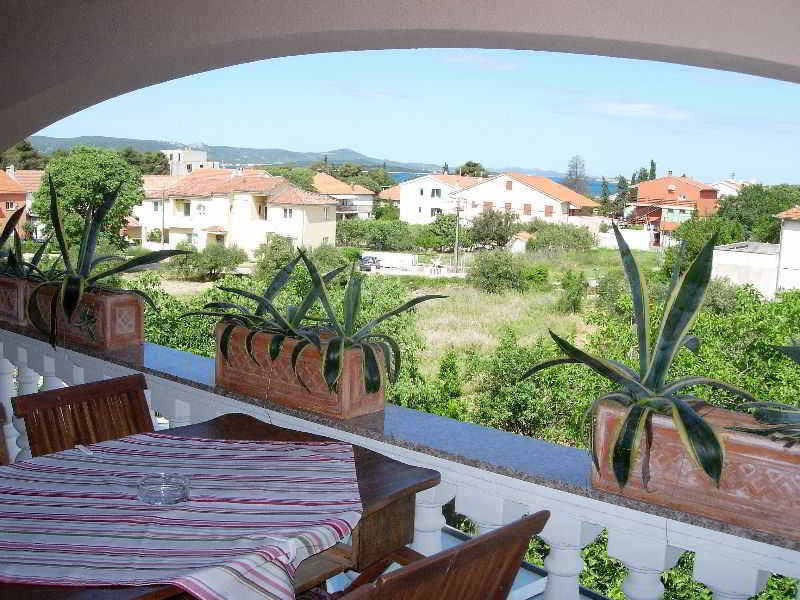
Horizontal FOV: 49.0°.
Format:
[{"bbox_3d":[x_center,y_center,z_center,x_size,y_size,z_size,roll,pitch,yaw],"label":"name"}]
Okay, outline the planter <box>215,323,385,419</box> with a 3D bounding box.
[{"bbox_3d":[-0.337,0.213,2.859,0.608,0.217,0.180,8,11,40],"label":"planter"}]

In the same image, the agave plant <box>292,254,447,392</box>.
[{"bbox_3d":[-0.087,0.075,2.680,0.440,0.385,0.420,1,8,-3],"label":"agave plant"}]

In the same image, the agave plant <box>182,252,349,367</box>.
[{"bbox_3d":[-0.439,0.024,2.847,0.480,0.335,0.420,0,8,-7],"label":"agave plant"}]

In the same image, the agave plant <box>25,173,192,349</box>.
[{"bbox_3d":[-1.080,-0.145,3.240,0.550,0.580,0.520,-1,9,-19],"label":"agave plant"}]

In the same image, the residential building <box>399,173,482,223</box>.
[{"bbox_3d":[7.839,-15.928,141.890,11.000,8.300,11.500,7,10,31],"label":"residential building"}]

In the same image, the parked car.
[{"bbox_3d":[-2.938,-3.596,79.893,1.680,1.450,4.000,4,9,14],"label":"parked car"}]

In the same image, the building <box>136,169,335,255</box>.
[{"bbox_3d":[-19.897,-10.649,107.363,21.500,8.800,10.000,4,9,20],"label":"building"}]

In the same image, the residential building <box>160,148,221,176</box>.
[{"bbox_3d":[-57.218,-35.023,242.082,10.000,12.500,14.000,7,10,32],"label":"residential building"}]

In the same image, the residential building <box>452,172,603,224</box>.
[{"bbox_3d":[17.330,-12.108,116.861,17.000,8.700,12.000,6,9,25],"label":"residential building"}]

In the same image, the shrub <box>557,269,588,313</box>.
[{"bbox_3d":[11.618,-0.460,58.786,2.100,2.950,2.100,1,8,0],"label":"shrub"}]

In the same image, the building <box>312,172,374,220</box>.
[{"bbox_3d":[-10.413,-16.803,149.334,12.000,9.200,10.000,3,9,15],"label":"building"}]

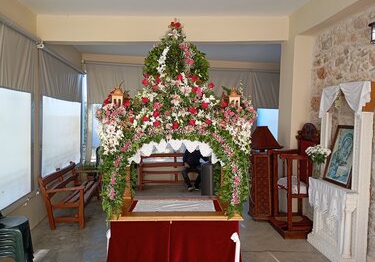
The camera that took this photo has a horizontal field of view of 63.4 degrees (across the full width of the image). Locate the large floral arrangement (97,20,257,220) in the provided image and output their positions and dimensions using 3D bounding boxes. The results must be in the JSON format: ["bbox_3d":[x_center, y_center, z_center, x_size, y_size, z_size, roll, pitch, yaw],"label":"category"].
[{"bbox_3d":[-0.110,-0.171,3.100,1.400,1.870,0.900,1,3,-3],"label":"large floral arrangement"}]

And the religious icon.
[{"bbox_3d":[2.102,0.331,4.036,0.040,0.790,0.592,15,1,-8],"label":"religious icon"}]

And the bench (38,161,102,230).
[{"bbox_3d":[-1.990,1.086,5.430,0.660,0.810,1.620,1,3,-5],"label":"bench"}]

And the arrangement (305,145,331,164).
[{"bbox_3d":[1.914,0.350,4.470,0.350,0.300,0.360,1,3,-6],"label":"arrangement"}]

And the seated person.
[{"bbox_3d":[0.200,0.773,7.650,0.620,1.310,0.800,1,3,-3],"label":"seated person"}]

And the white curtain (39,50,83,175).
[{"bbox_3d":[-2.570,-0.339,6.400,0.100,2.150,2.800,1,3,-7],"label":"white curtain"}]

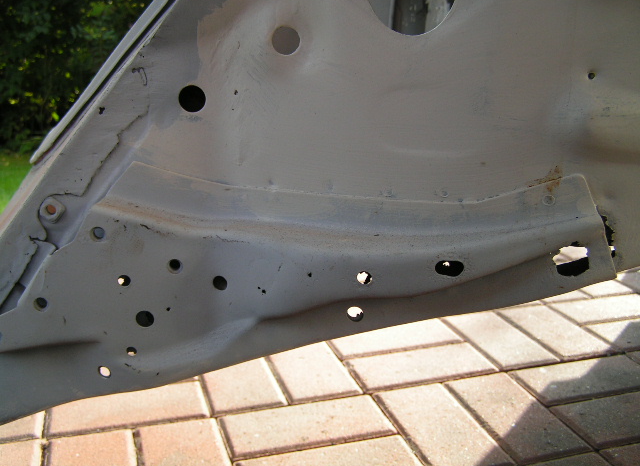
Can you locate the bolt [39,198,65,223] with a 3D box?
[{"bbox_3d":[-0.199,-0.017,0.520,0.017,0.017,0.008,0,7,-1],"label":"bolt"}]

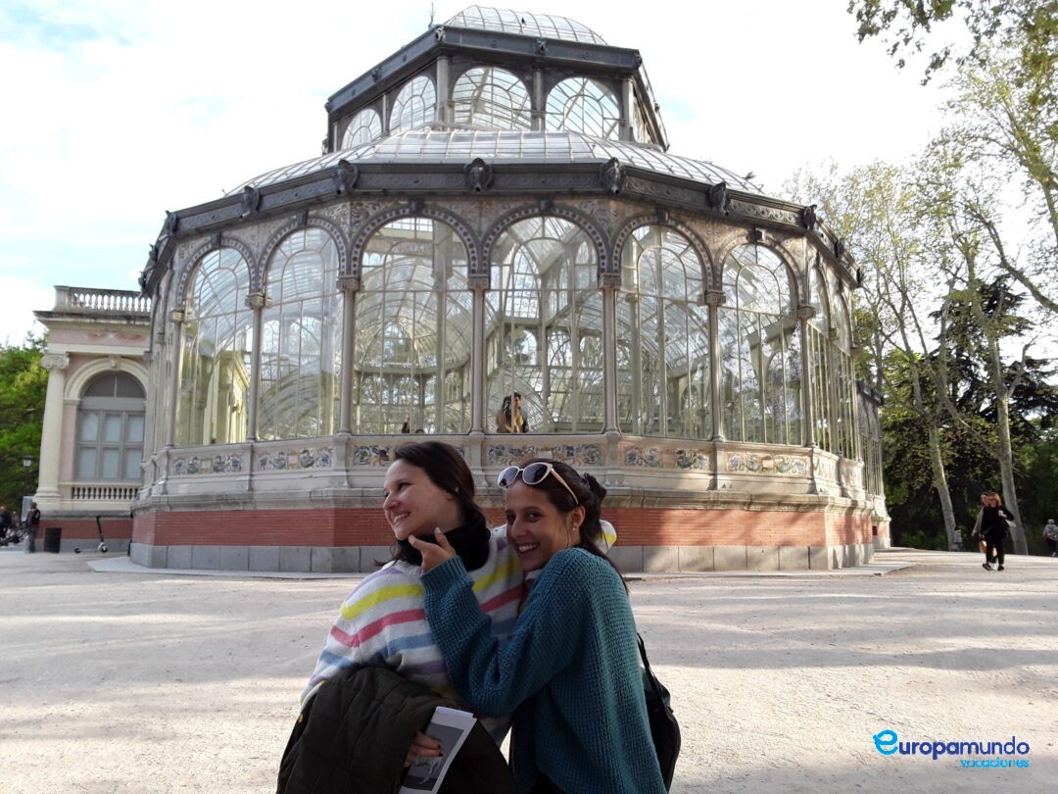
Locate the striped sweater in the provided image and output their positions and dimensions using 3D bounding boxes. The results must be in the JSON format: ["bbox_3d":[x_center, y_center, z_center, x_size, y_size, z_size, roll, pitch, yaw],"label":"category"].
[{"bbox_3d":[-0.221,0.549,1.869,0.620,0.560,0.360,-3,-9,20],"label":"striped sweater"}]

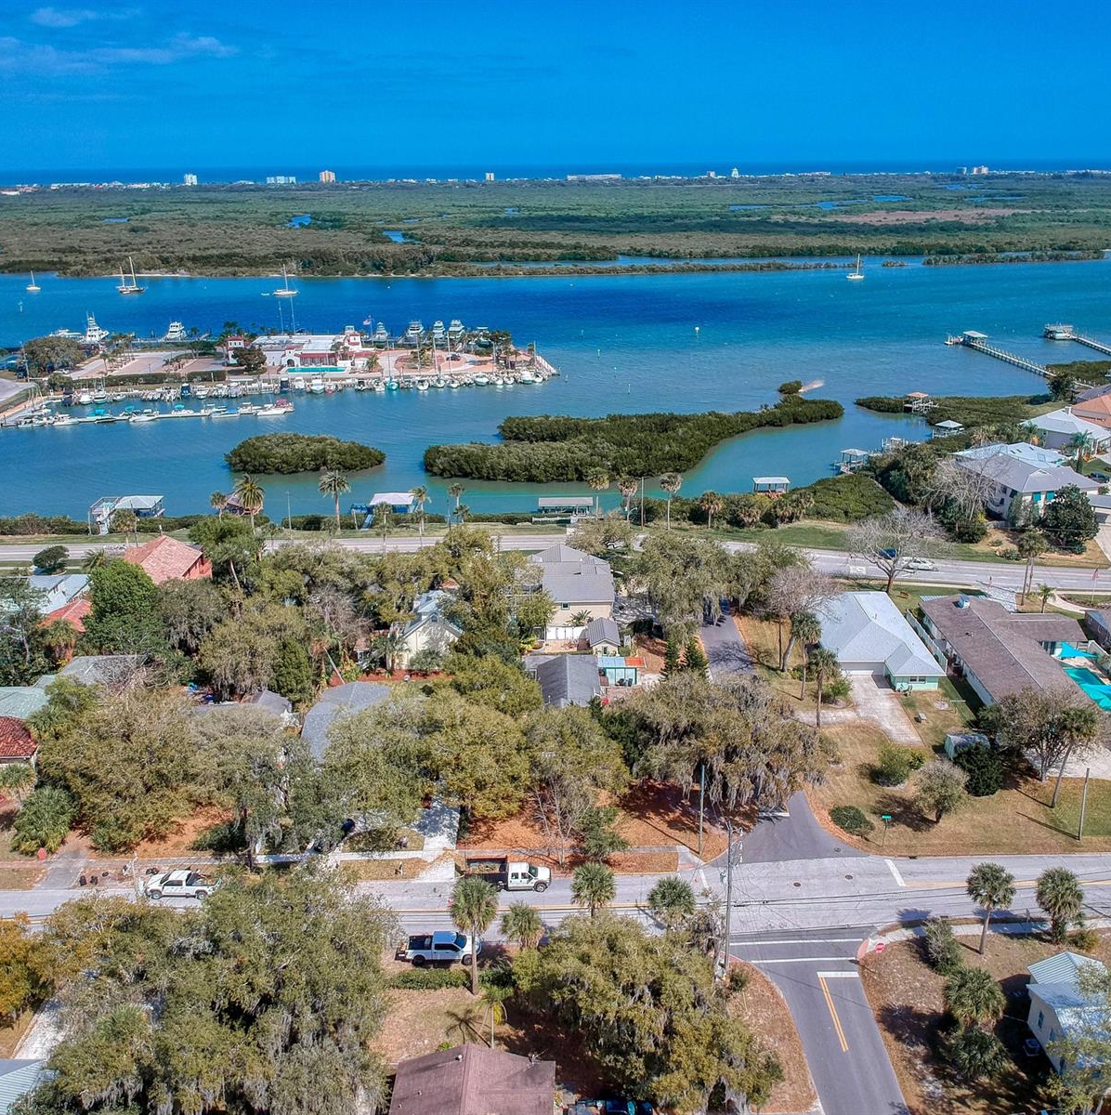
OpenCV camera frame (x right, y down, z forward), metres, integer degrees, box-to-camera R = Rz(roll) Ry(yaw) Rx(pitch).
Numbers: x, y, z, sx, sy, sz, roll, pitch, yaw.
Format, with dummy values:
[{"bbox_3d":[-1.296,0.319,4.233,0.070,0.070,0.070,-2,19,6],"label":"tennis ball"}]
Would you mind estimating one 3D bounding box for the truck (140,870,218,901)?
[{"bbox_3d":[-32.600,28.538,93.920,6.050,1.880,2.000,-1,20,0],"label":"truck"}]

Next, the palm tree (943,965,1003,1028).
[{"bbox_3d":[28.973,32.139,74.895,4.300,7.300,4.300,-1,20,0],"label":"palm tree"}]

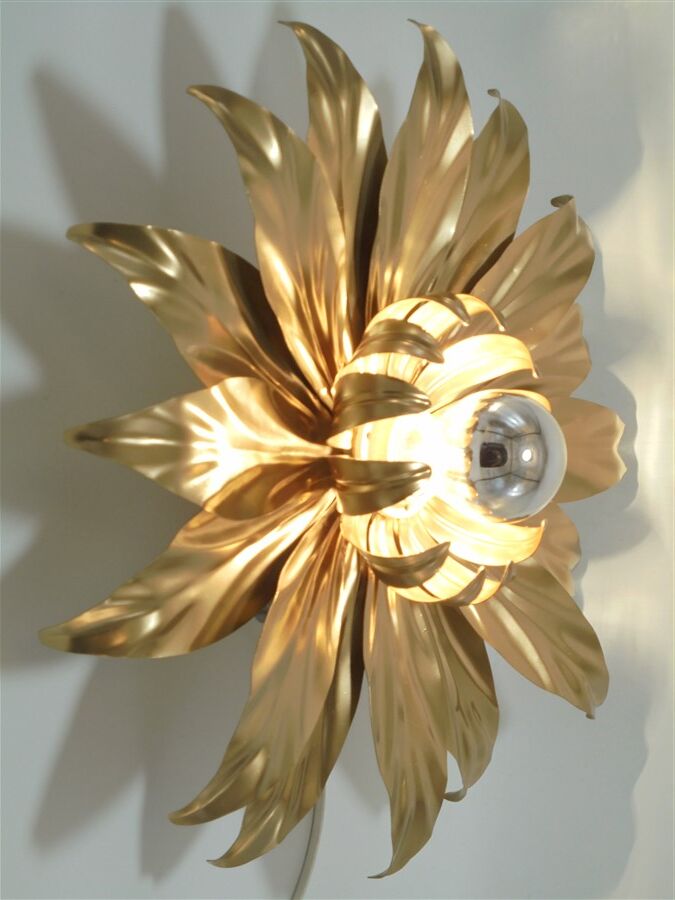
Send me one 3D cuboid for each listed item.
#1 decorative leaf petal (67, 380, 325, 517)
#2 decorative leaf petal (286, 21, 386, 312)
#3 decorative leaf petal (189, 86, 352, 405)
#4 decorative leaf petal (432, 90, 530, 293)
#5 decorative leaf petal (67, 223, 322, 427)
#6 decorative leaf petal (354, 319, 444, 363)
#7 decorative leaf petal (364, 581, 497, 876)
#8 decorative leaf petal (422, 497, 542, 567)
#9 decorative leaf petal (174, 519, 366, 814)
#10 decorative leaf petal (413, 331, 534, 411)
[{"bbox_3d":[-0.044,-0.002,0.549,0.032,0.187,0.056,3,90,33],"label":"decorative leaf petal"},{"bbox_3d":[-0.006,-0.119,0.624,0.035,0.062,0.176,11,118,38],"label":"decorative leaf petal"},{"bbox_3d":[-0.020,-0.089,0.583,0.037,0.062,0.173,11,141,34],"label":"decorative leaf petal"},{"bbox_3d":[0.062,-0.107,0.679,0.036,0.191,0.062,9,161,43],"label":"decorative leaf petal"},{"bbox_3d":[-0.046,-0.047,0.559,0.036,0.191,0.058,5,70,37],"label":"decorative leaf petal"},{"bbox_3d":[0.027,-0.047,0.596,0.056,0.036,0.020,0,133,43],"label":"decorative leaf petal"},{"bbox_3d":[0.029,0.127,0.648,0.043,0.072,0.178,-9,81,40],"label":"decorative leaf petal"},{"bbox_3d":[0.075,0.043,0.672,0.069,0.040,0.022,16,145,28],"label":"decorative leaf petal"},{"bbox_3d":[-0.024,0.096,0.590,0.037,0.178,0.062,-6,136,35],"label":"decorative leaf petal"},{"bbox_3d":[0.068,-0.036,0.661,0.088,0.033,0.032,-12,125,26],"label":"decorative leaf petal"}]

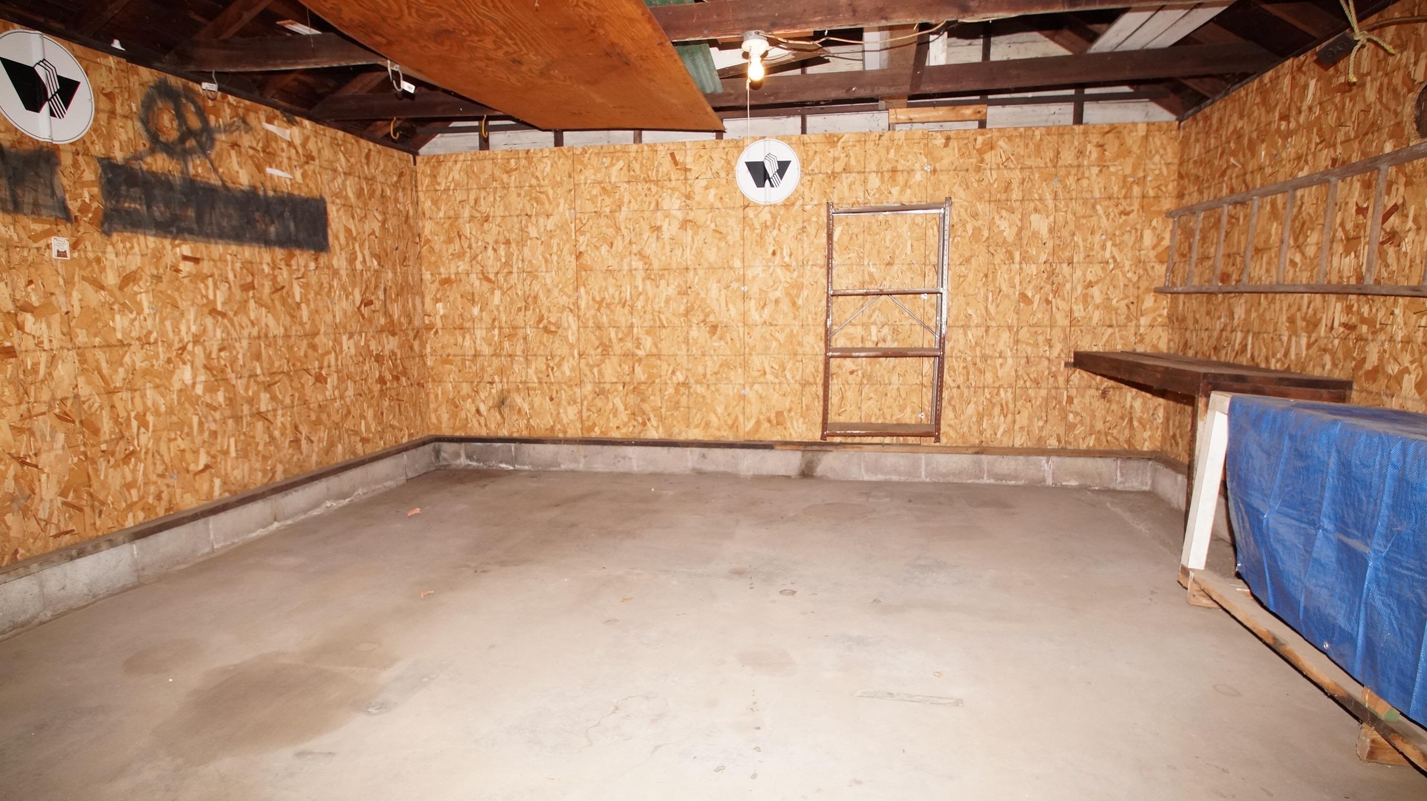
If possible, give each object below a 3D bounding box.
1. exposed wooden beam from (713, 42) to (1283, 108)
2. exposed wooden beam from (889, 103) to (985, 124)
[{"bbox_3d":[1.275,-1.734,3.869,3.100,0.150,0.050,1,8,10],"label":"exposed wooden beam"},{"bbox_3d":[1.433,-1.834,4.562,0.588,0.089,0.040,1,8,10],"label":"exposed wooden beam"}]

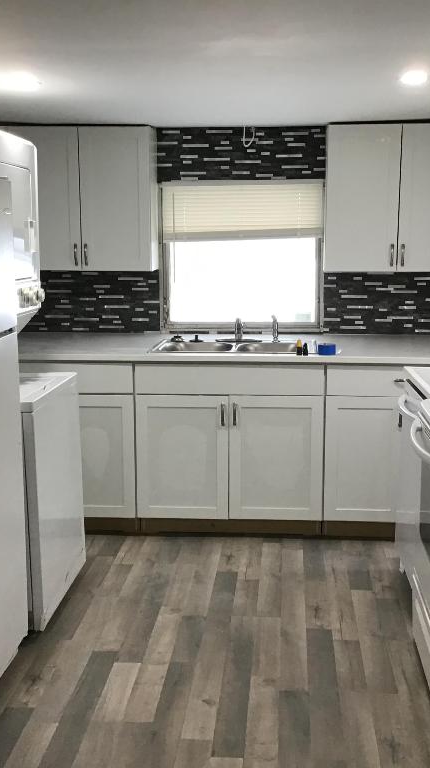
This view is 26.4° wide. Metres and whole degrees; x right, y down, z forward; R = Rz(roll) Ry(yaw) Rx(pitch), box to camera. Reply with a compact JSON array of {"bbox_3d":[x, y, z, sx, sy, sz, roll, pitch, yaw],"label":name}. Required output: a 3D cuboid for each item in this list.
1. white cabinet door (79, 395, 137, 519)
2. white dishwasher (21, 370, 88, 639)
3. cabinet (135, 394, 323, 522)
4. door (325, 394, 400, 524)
[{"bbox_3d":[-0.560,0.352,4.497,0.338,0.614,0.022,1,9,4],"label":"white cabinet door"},{"bbox_3d":[-0.962,0.441,3.781,0.685,0.890,0.720,1,10,4],"label":"white dishwasher"},{"bbox_3d":[0.089,0.316,4.673,0.910,0.608,0.540,1,10,4],"label":"cabinet"},{"bbox_3d":[0.709,0.367,4.363,0.375,0.606,0.050,1,10,4],"label":"door"}]

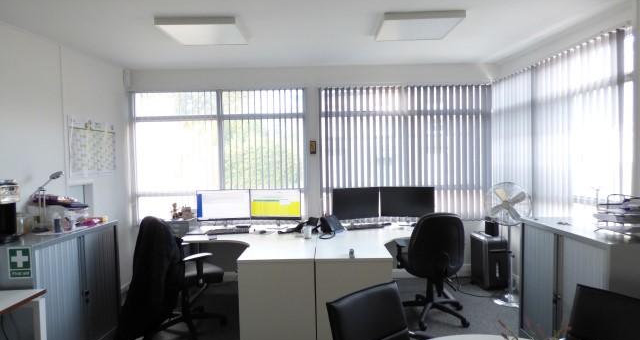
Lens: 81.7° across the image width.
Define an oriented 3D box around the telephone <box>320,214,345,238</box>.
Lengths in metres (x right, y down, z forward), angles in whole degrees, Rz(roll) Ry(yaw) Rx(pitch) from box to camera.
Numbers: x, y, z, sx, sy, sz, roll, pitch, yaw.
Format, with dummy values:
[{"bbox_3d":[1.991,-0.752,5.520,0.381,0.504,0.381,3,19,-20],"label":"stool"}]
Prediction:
[{"bbox_3d":[0.138,0.567,3.815,0.190,0.145,0.190,-3,4,-35],"label":"telephone"}]

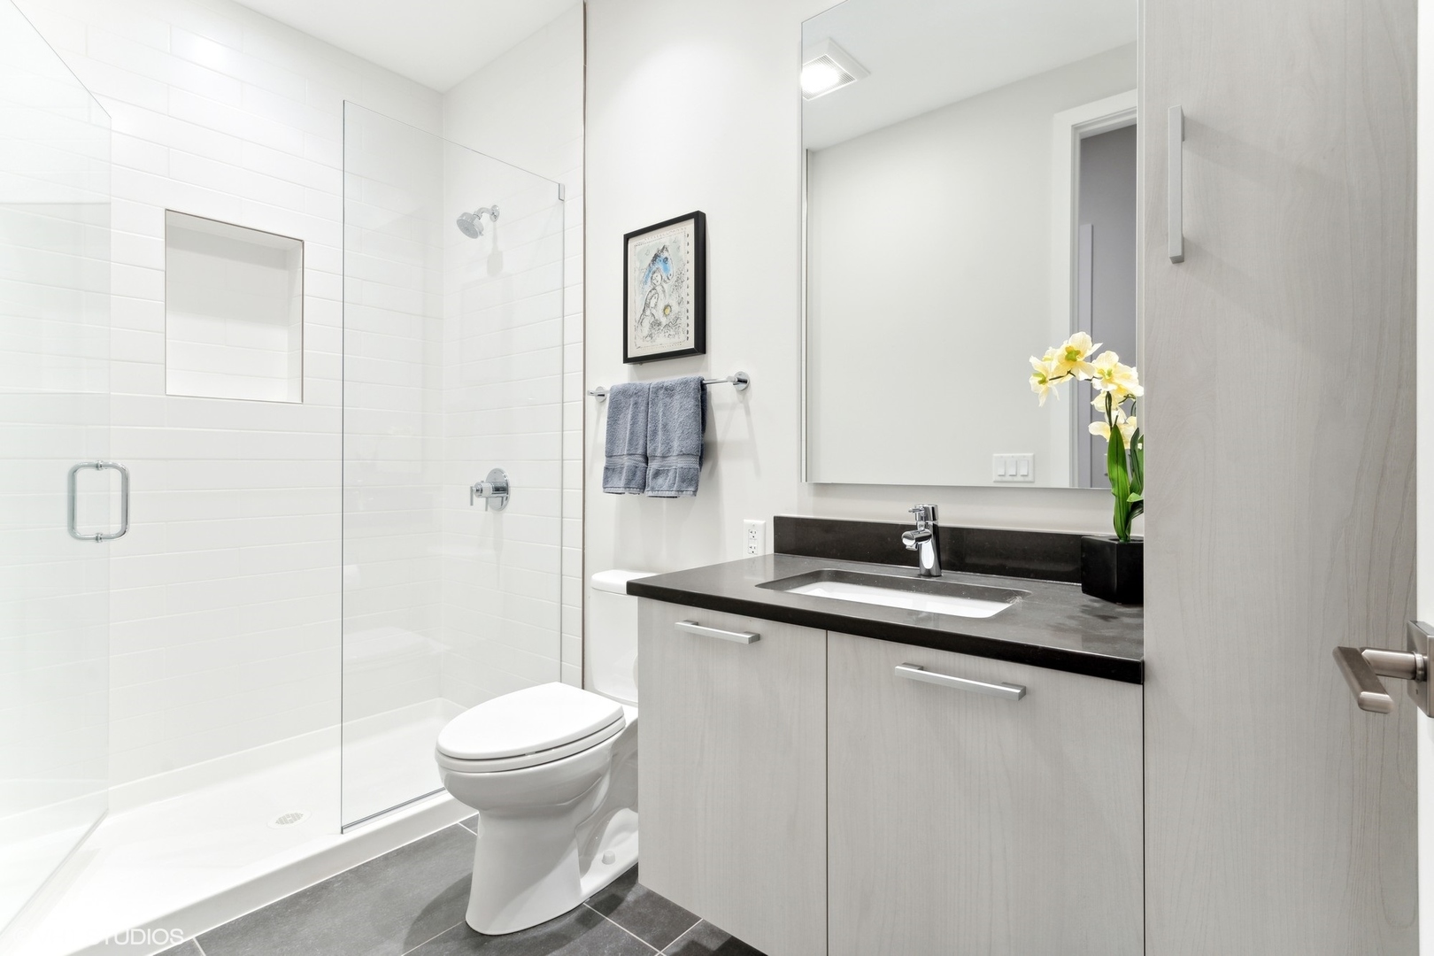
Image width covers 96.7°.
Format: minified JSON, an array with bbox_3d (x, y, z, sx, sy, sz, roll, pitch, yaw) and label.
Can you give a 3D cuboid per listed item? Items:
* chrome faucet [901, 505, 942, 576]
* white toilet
[{"bbox_3d":[0.437,0.133,1.353,0.047,0.154,0.159,1,1,39],"label":"chrome faucet"},{"bbox_3d":[-0.417,0.678,1.735,0.418,0.790,0.716,1,1,39],"label":"white toilet"}]

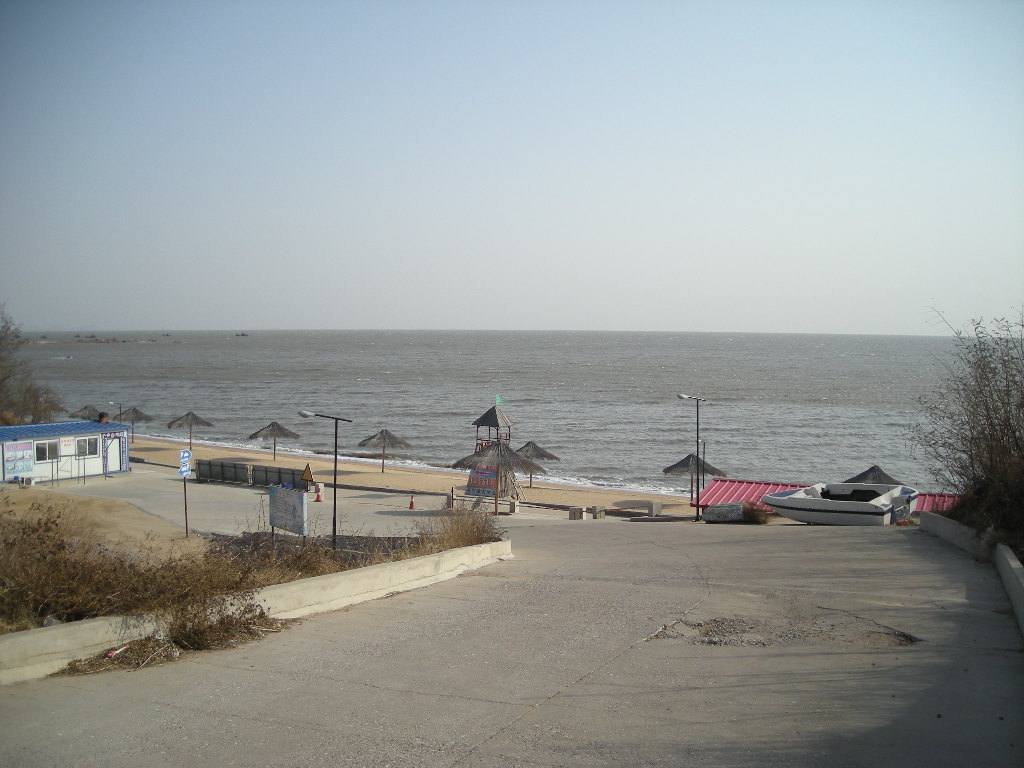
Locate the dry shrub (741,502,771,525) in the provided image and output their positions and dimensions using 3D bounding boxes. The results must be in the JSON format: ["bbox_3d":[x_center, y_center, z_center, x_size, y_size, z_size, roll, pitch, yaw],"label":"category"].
[{"bbox_3d":[9.948,5.291,42.300,1.150,0.920,1.000,0,3,0],"label":"dry shrub"}]

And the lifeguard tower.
[{"bbox_3d":[-1.074,4.246,64.145,2.600,5.800,2.400,2,4,30],"label":"lifeguard tower"}]

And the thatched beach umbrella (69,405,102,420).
[{"bbox_3d":[-40.822,3.655,100.086,3.800,3.200,3.800,0,3,0],"label":"thatched beach umbrella"}]

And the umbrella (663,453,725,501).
[{"bbox_3d":[9.910,5.160,56.900,3.480,2.670,3.480,0,3,0],"label":"umbrella"}]

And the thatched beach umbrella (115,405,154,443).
[{"bbox_3d":[-31.510,3.450,86.060,3.410,2.920,3.410,0,3,0],"label":"thatched beach umbrella"}]

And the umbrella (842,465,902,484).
[{"bbox_3d":[20.037,6.079,57.086,3.800,3.200,3.800,0,3,0],"label":"umbrella"}]

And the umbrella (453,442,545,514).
[{"bbox_3d":[-0.520,3.580,38.900,3.500,2.760,3.500,0,3,0],"label":"umbrella"}]

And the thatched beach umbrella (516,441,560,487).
[{"bbox_3d":[1.160,4.790,61.330,3.500,2.760,3.500,0,3,0],"label":"thatched beach umbrella"}]

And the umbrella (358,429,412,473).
[{"bbox_3d":[-9.304,4.915,75.586,3.800,3.200,3.800,0,3,0],"label":"umbrella"}]

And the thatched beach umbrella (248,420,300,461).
[{"bbox_3d":[-16.720,4.060,73.000,3.540,2.760,3.540,0,3,0],"label":"thatched beach umbrella"}]

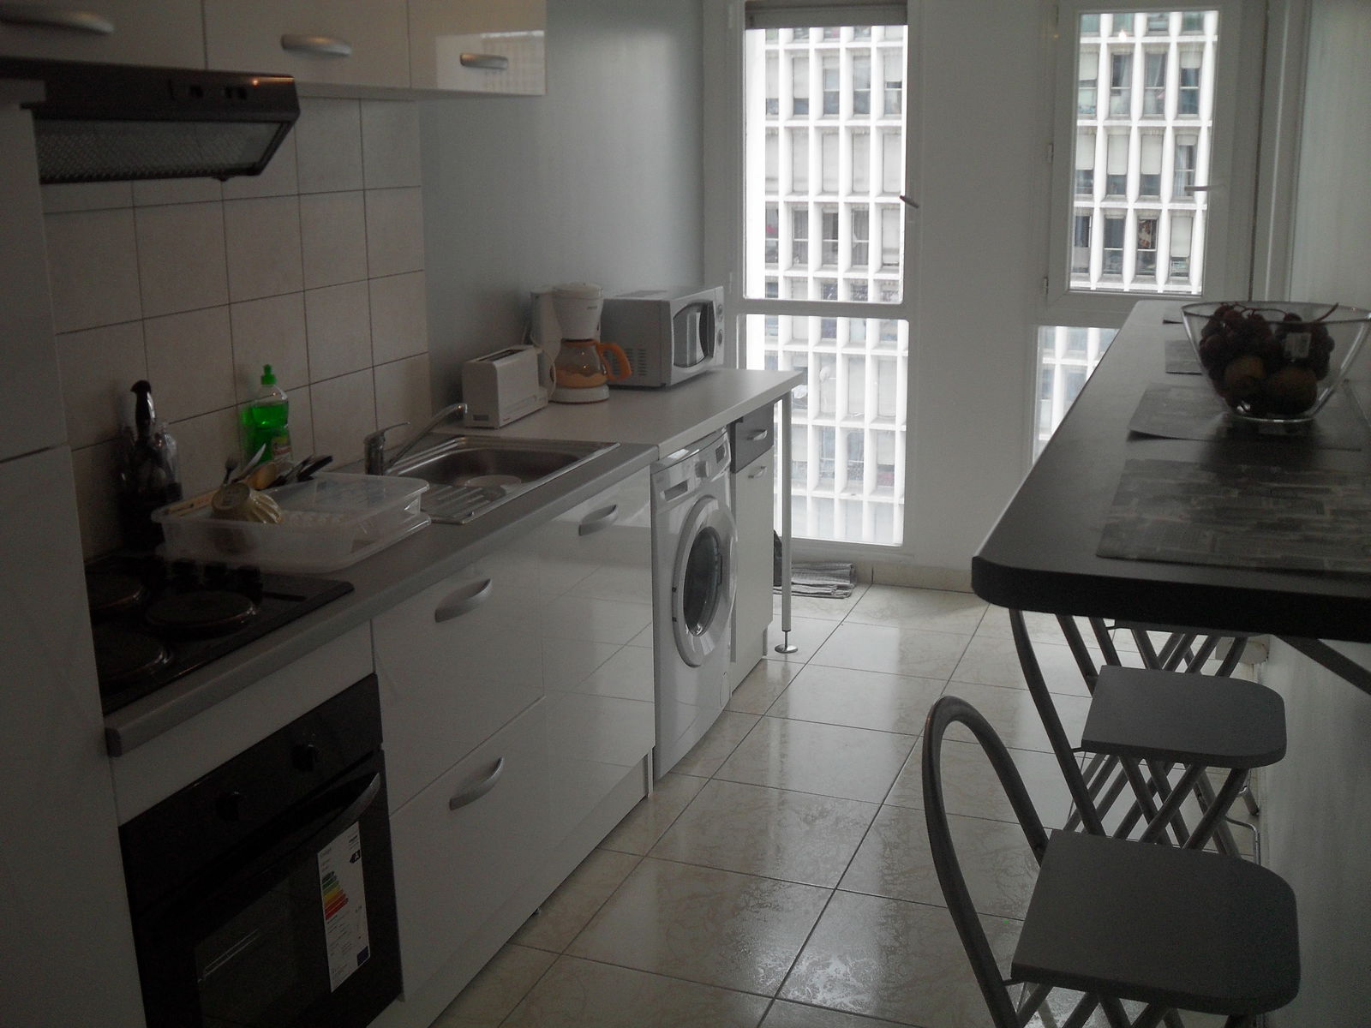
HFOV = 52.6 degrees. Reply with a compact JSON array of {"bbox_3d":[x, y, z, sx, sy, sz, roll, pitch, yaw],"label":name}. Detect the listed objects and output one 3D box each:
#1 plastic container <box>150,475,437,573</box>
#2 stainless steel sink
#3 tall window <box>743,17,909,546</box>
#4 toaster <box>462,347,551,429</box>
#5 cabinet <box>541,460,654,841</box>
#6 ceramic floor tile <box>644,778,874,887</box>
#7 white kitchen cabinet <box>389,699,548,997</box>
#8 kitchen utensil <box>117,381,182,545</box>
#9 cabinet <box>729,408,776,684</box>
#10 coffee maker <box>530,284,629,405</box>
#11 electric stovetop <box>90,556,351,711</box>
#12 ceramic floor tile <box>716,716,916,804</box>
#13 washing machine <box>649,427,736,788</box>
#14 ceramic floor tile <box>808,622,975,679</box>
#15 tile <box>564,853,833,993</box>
[{"bbox_3d":[-0.707,0.013,2.534,0.382,0.091,0.362,5,16,21],"label":"plastic container"},{"bbox_3d":[-0.494,-0.023,3.117,0.437,0.154,0.774,5,16,21],"label":"stainless steel sink"},{"bbox_3d":[0.533,-0.850,5.239,0.670,1.985,0.100,5,15,20],"label":"tall window"},{"bbox_3d":[-0.483,-0.350,3.751,0.110,0.171,0.350,4,15,16],"label":"toaster"},{"bbox_3d":[-0.436,0.294,3.266,0.560,0.725,0.600,5,15,20],"label":"cabinet"},{"bbox_3d":[0.203,0.775,3.390,0.450,0.010,0.444,5,16,21],"label":"ceramic floor tile"},{"bbox_3d":[-0.643,0.603,2.770,0.560,0.366,0.600,5,15,20],"label":"white kitchen cabinet"},{"bbox_3d":[-0.976,-0.092,2.530,0.115,0.305,0.120,5,15,20],"label":"kitchen utensil"},{"bbox_3d":[-0.037,0.104,4.300,0.560,0.879,0.400,5,15,20],"label":"cabinet"},{"bbox_3d":[-0.308,-0.500,4.003,0.250,0.329,0.175,10,18,35],"label":"coffee maker"},{"bbox_3d":[-0.882,0.163,2.108,0.510,0.045,0.580,5,15,20],"label":"electric stovetop"},{"bbox_3d":[0.366,0.668,3.793,0.450,0.010,0.444,5,16,21],"label":"ceramic floor tile"},{"bbox_3d":[-0.220,0.215,3.867,0.581,0.849,0.596,5,16,21],"label":"washing machine"},{"bbox_3d":[0.691,0.454,4.598,0.450,0.010,0.444,5,16,21],"label":"ceramic floor tile"},{"bbox_3d":[0.041,0.882,2.988,0.450,0.010,0.444,5,16,21],"label":"tile"}]

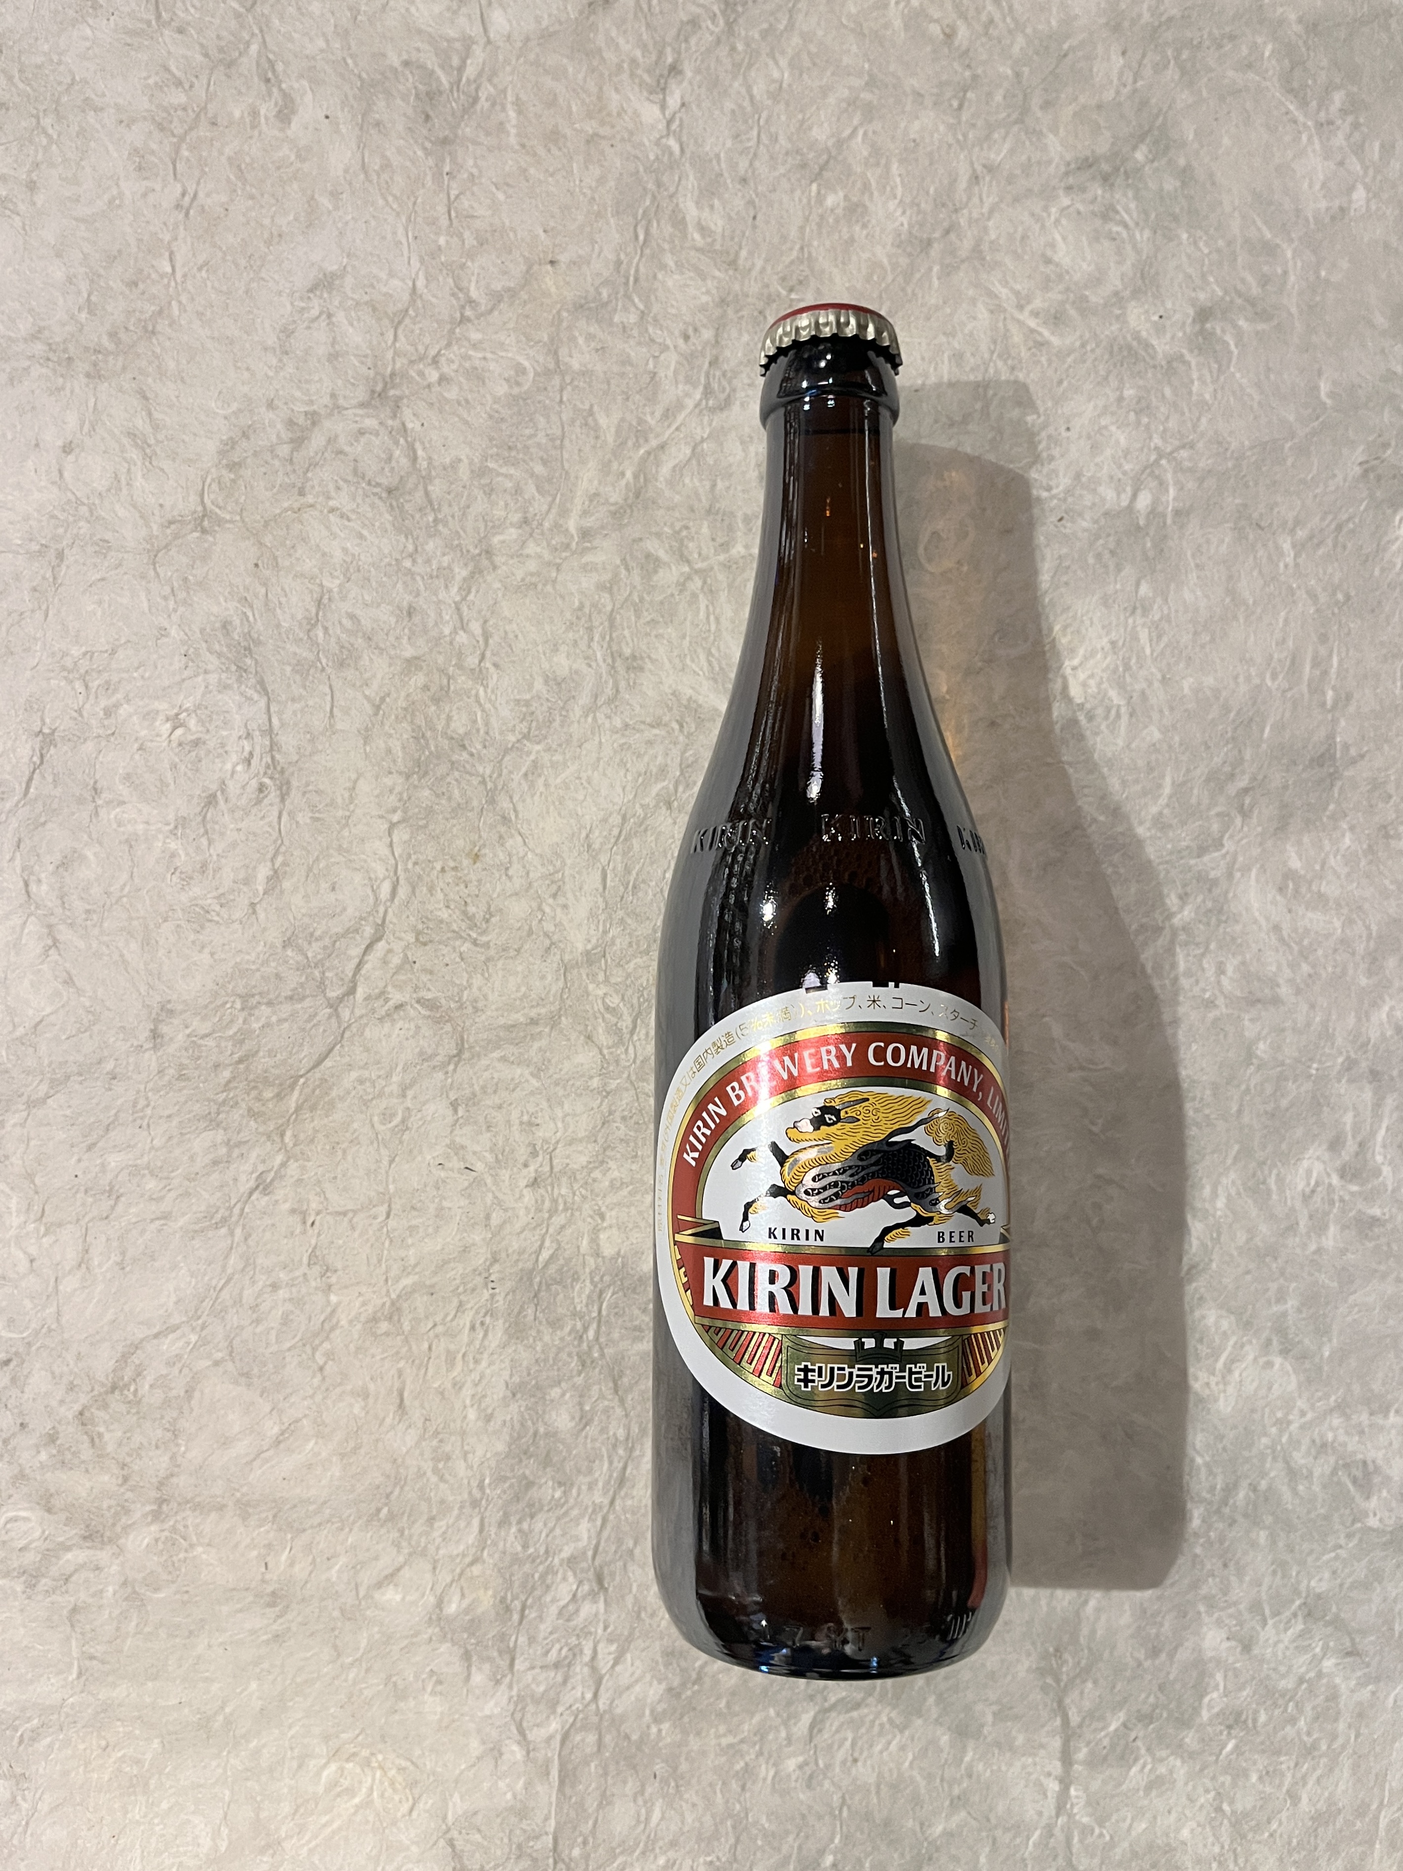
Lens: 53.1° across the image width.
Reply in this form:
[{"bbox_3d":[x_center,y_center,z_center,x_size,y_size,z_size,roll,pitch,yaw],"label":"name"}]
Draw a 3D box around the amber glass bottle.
[{"bbox_3d":[0.026,0.006,0.284,0.070,0.070,0.260,1,87,-9],"label":"amber glass bottle"}]

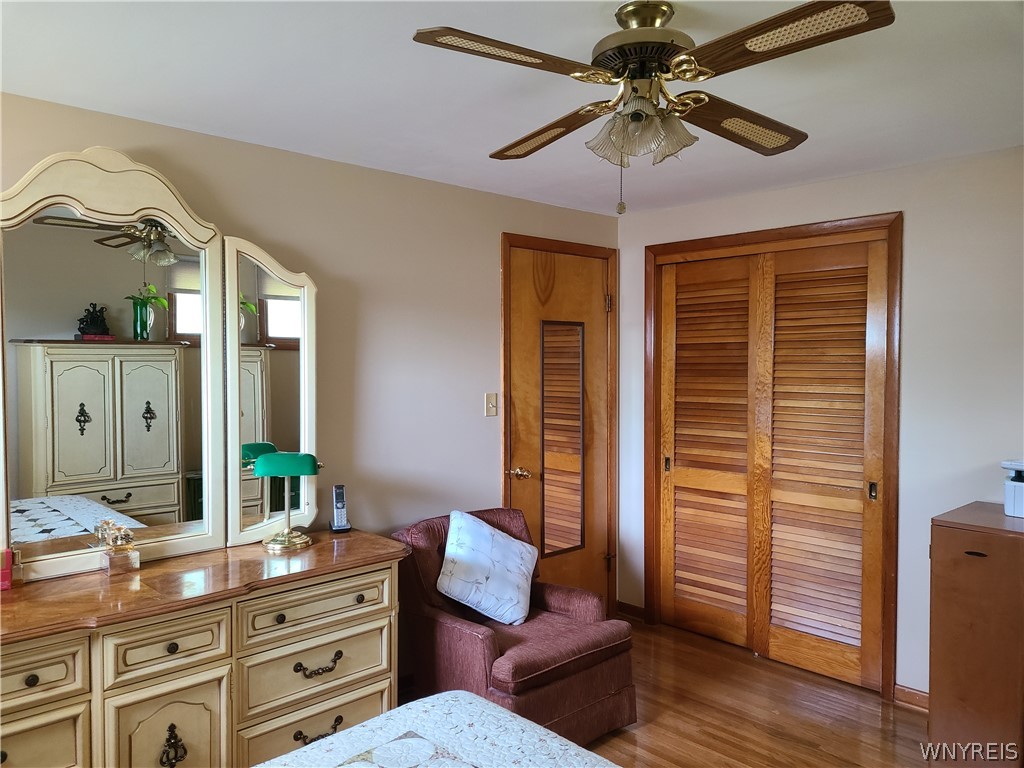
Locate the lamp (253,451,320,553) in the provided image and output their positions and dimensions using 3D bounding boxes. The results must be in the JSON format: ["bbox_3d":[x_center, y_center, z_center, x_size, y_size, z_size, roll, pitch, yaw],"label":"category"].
[{"bbox_3d":[-0.836,0.421,2.868,0.255,0.345,0.185,-1,2,-13],"label":"lamp"}]

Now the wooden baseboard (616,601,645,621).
[{"bbox_3d":[0.671,1.296,4.379,0.020,0.080,0.190,-2,3,-43],"label":"wooden baseboard"}]

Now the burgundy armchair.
[{"bbox_3d":[-0.023,0.979,3.174,0.710,0.800,0.840,-2,3,-43],"label":"burgundy armchair"}]

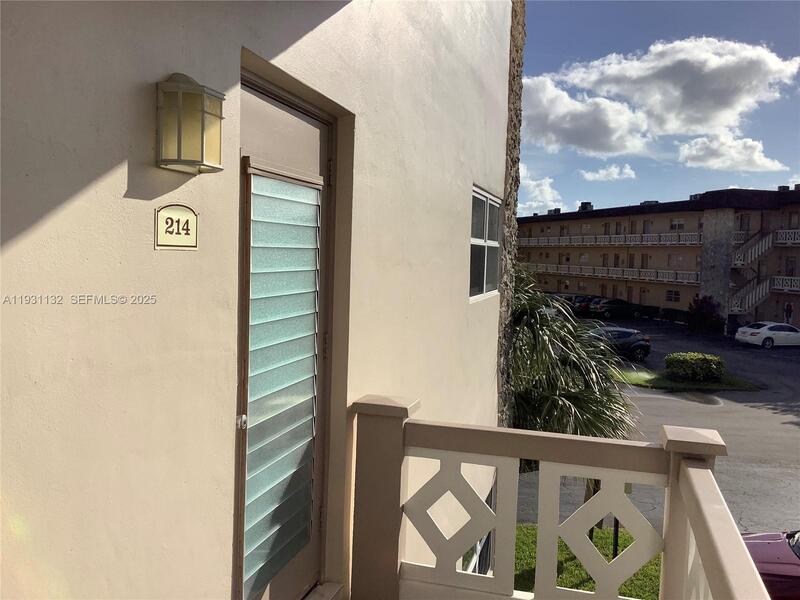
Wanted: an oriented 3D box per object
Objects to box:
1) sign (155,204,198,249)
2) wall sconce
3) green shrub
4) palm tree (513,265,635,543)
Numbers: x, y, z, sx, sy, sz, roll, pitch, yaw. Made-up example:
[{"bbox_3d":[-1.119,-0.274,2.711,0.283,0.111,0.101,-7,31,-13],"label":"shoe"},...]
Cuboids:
[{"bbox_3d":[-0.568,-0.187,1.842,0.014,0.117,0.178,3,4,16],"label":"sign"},{"bbox_3d":[-0.513,-0.450,1.817,0.107,0.246,0.188,3,4,16],"label":"wall sconce"},{"bbox_3d":[11.020,2.502,26.724,2.100,0.860,1.700,3,4,16],"label":"green shrub"},{"bbox_3d":[2.539,1.648,10.803,2.300,4.350,2.300,3,4,16],"label":"palm tree"}]

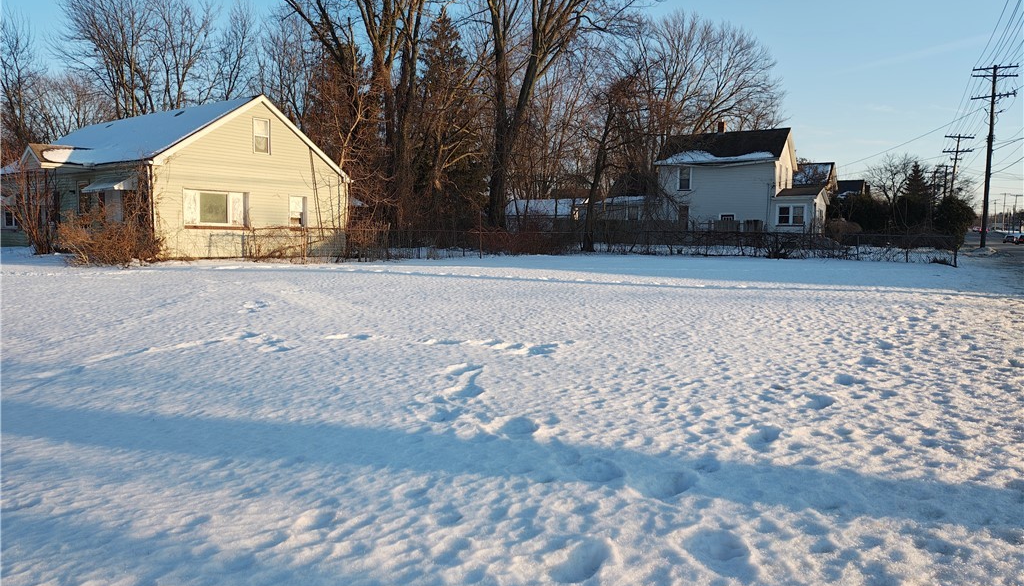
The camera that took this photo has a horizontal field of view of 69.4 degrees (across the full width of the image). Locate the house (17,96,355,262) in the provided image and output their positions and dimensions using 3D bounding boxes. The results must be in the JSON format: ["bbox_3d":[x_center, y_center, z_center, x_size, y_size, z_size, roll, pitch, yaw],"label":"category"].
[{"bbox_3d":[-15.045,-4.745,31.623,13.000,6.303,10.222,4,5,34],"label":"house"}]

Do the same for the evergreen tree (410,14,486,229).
[{"bbox_3d":[-4.012,-10.233,46.000,4.700,14.484,4.700,1,4,0],"label":"evergreen tree"}]

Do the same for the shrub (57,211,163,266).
[{"bbox_3d":[-12.867,-1.763,23.700,3.000,1.680,2.200,4,5,34],"label":"shrub"}]

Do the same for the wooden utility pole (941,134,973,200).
[{"bbox_3d":[44.919,-10.634,75.000,2.600,10.968,0.400,6,5,29],"label":"wooden utility pole"}]

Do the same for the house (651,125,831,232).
[{"bbox_3d":[15.470,-6.963,49.425,10.564,7.806,5.600,4,5,32],"label":"house"}]

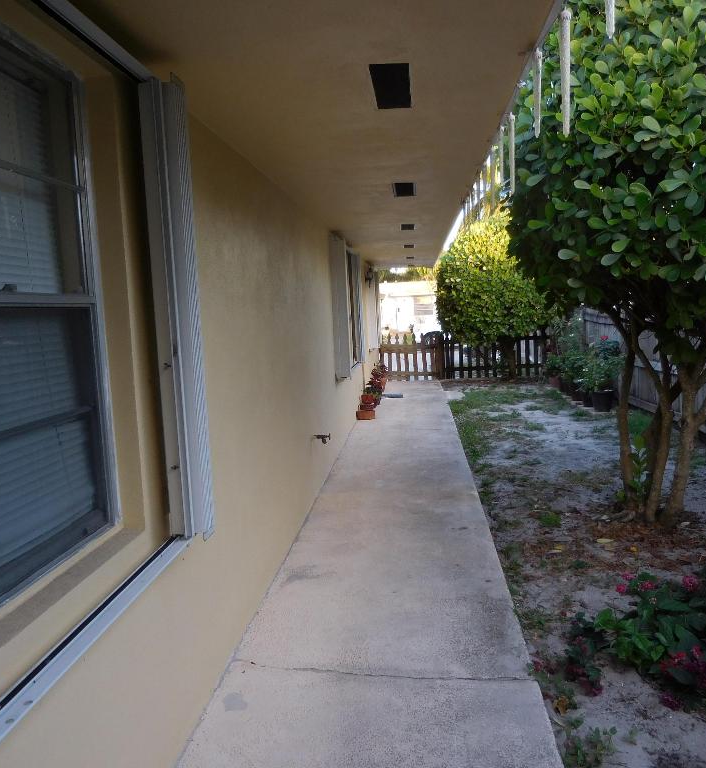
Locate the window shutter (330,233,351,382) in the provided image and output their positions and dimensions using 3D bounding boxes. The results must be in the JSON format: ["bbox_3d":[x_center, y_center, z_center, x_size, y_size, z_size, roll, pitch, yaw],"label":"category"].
[{"bbox_3d":[-0.115,-0.812,7.816,0.158,1.483,0.294,-2,6,5],"label":"window shutter"}]

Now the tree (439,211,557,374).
[{"bbox_3d":[2.799,-1.688,14.517,2.349,3.284,2.400,-2,6,5],"label":"tree"}]

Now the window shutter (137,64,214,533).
[{"bbox_3d":[-0.586,-0.230,2.466,0.120,1.510,0.135,-2,6,5],"label":"window shutter"}]

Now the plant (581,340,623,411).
[{"bbox_3d":[3.489,-0.121,10.382,0.620,1.007,0.620,-2,6,5],"label":"plant"}]

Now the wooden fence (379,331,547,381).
[{"bbox_3d":[2.230,-0.576,15.085,3.470,1.010,0.100,-2,6,5],"label":"wooden fence"}]

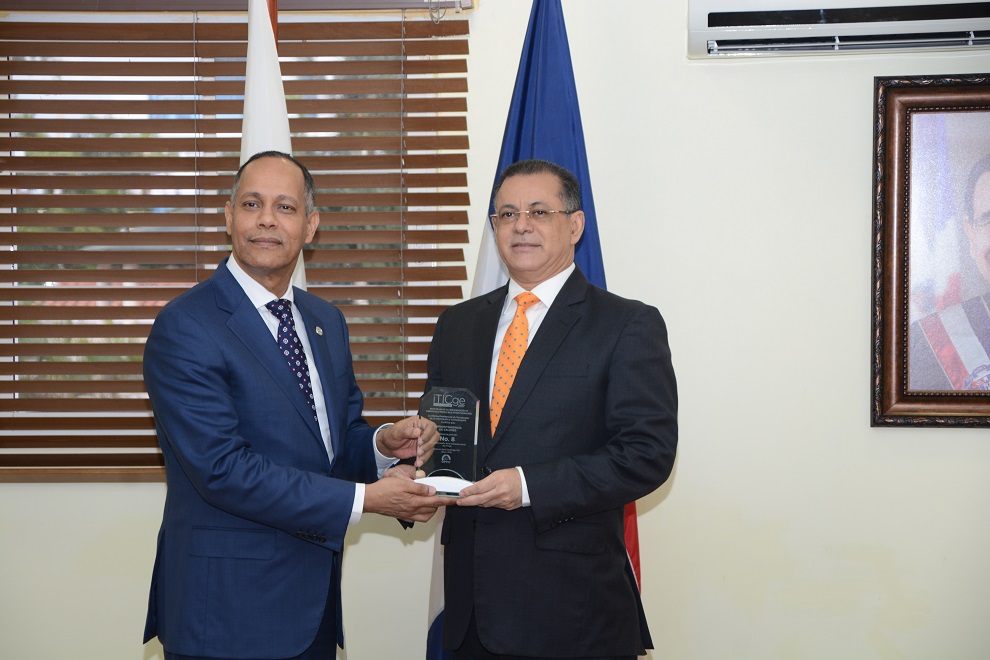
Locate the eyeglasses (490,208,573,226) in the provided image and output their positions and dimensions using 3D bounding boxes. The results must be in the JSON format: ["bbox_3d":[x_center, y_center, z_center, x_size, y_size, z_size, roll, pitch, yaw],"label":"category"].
[{"bbox_3d":[0.085,-0.227,5.080,0.140,0.042,0.140,-3,1,25],"label":"eyeglasses"}]

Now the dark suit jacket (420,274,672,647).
[{"bbox_3d":[0.087,0.261,5.070,0.560,0.780,0.410,1,2,31],"label":"dark suit jacket"}]

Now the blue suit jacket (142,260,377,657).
[{"bbox_3d":[-0.445,0.251,4.990,0.550,0.780,0.430,-2,3,-44],"label":"blue suit jacket"}]

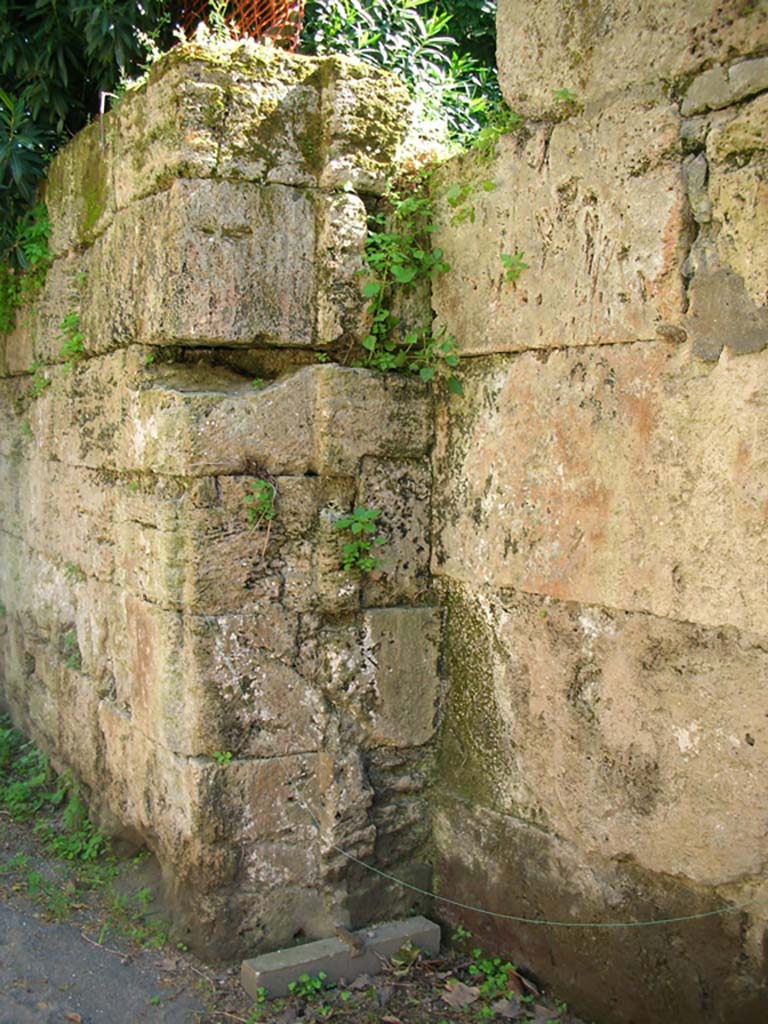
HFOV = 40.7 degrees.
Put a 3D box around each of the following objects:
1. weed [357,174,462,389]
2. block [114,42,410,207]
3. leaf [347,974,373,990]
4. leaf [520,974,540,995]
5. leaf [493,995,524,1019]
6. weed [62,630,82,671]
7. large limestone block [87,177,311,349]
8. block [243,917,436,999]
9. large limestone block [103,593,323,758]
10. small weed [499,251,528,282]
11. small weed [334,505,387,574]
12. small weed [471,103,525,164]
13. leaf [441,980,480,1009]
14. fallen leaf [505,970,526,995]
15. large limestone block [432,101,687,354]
[{"bbox_3d":[0.077,-0.662,3.026,0.270,0.620,0.170,-1,5,-15],"label":"weed"},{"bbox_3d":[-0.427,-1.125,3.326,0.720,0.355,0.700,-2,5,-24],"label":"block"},{"bbox_3d":[-0.068,1.307,2.876,0.070,0.025,0.050,0,5,0],"label":"leaf"},{"bbox_3d":[0.402,1.296,2.841,0.050,0.040,0.040,0,5,0],"label":"leaf"},{"bbox_3d":[0.332,1.319,2.762,0.085,0.025,0.075,0,5,0],"label":"leaf"},{"bbox_3d":[-1.288,0.573,4.281,0.065,0.160,0.110,-3,5,-30],"label":"weed"},{"bbox_3d":[-0.601,-0.731,3.331,0.410,0.450,0.800,-3,5,-27],"label":"large limestone block"},{"bbox_3d":[-0.115,1.281,2.990,0.576,0.073,0.097,-3,6,-26],"label":"block"},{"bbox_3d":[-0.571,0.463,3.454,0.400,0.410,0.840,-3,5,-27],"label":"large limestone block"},{"bbox_3d":[0.348,-0.654,2.760,0.055,0.080,0.070,-4,6,-37],"label":"small weed"},{"bbox_3d":[-0.072,0.081,3.030,0.150,0.185,0.100,-2,5,-13],"label":"small weed"},{"bbox_3d":[0.312,-1.040,2.845,0.100,0.160,0.130,-4,6,-37],"label":"small weed"},{"bbox_3d":[0.208,1.310,2.818,0.105,0.025,0.110,-1,5,-5],"label":"leaf"},{"bbox_3d":[0.360,1.292,2.837,0.055,0.055,0.040,0,5,0],"label":"fallen leaf"},{"bbox_3d":[0.596,-0.725,2.839,0.450,0.570,0.890,-4,6,-37],"label":"large limestone block"}]

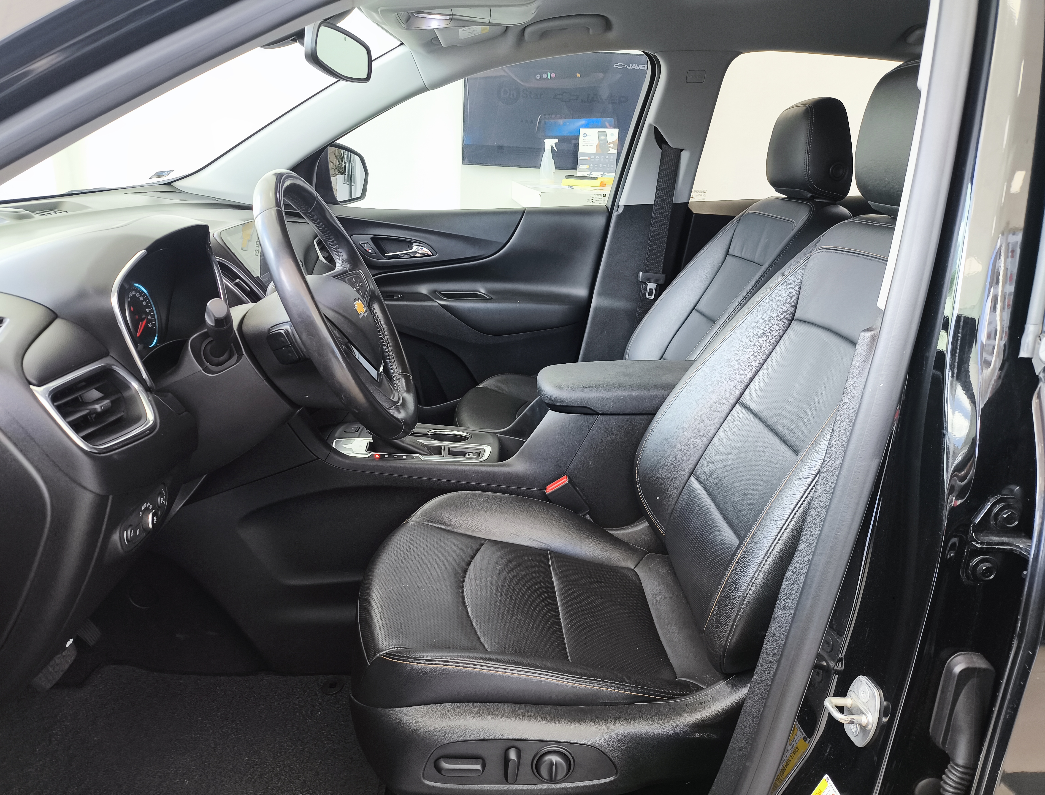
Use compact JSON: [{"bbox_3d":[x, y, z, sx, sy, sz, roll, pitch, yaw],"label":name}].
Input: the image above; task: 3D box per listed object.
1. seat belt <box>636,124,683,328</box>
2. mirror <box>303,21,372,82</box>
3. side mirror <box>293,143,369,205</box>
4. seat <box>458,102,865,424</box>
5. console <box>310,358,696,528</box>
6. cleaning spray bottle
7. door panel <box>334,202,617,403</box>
[{"bbox_3d":[0.358,-0.429,1.993,0.085,0.540,0.060,2,17,-3],"label":"seat belt"},{"bbox_3d":[-0.298,-0.551,1.223,0.042,0.075,0.240,10,18,6],"label":"mirror"},{"bbox_3d":[-0.545,-0.643,2.205,0.140,0.175,0.240,7,18,14],"label":"side mirror"},{"bbox_3d":[0.246,-0.161,1.753,0.820,1.010,0.530,2,17,-3],"label":"seat"},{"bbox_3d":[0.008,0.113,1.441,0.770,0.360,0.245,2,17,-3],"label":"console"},{"bbox_3d":[0.150,-1.314,4.280,0.095,0.240,0.075,4,17,4],"label":"cleaning spray bottle"},{"bbox_3d":[-0.207,-0.213,2.064,0.860,0.630,0.130,2,17,-3],"label":"door panel"}]

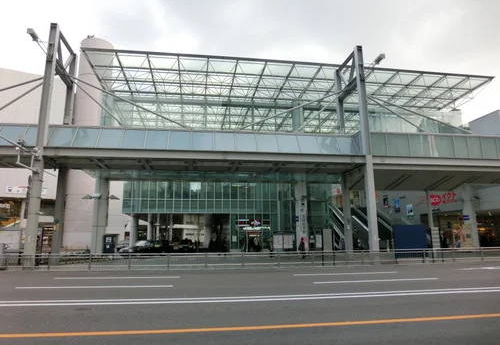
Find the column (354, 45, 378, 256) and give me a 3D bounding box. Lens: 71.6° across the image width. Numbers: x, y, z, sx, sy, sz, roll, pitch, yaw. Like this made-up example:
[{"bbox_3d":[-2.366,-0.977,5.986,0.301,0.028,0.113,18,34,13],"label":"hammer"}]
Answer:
[{"bbox_3d":[7.327,-1.477,21.839,0.430,14.150,0.430,1,-11,-8],"label":"column"}]

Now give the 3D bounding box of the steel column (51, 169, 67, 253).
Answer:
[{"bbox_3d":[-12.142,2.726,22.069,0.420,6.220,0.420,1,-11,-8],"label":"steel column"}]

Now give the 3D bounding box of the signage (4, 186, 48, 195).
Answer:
[{"bbox_3d":[-23.827,1.933,37.008,3.732,0.800,0.150,4,-12,-22],"label":"signage"}]

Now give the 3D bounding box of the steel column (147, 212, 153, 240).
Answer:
[{"bbox_3d":[-12.787,7.712,44.148,0.720,4.800,0.720,1,-11,-8],"label":"steel column"}]

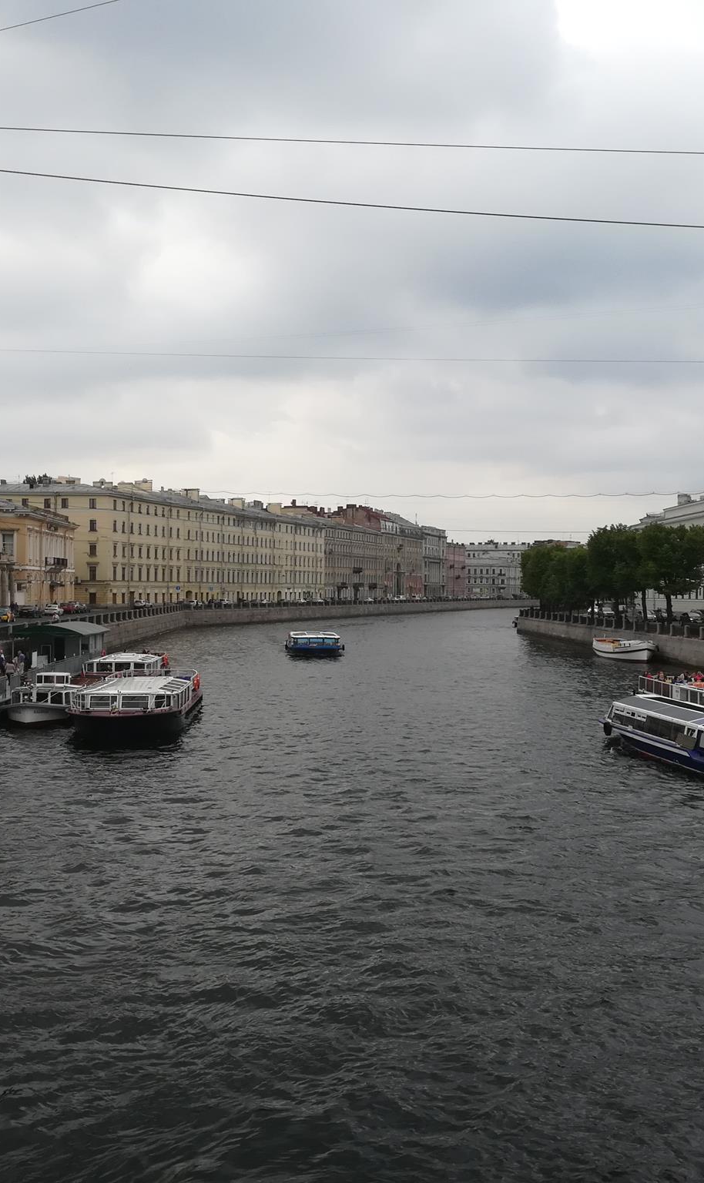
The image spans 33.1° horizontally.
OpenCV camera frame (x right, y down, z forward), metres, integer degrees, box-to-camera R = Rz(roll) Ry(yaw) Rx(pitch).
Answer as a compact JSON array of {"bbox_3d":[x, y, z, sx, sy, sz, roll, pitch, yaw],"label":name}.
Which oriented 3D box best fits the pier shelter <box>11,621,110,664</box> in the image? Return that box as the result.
[{"bbox_3d":[-21.600,3.967,88.500,5.300,3.250,10.200,0,0,-2],"label":"pier shelter"}]

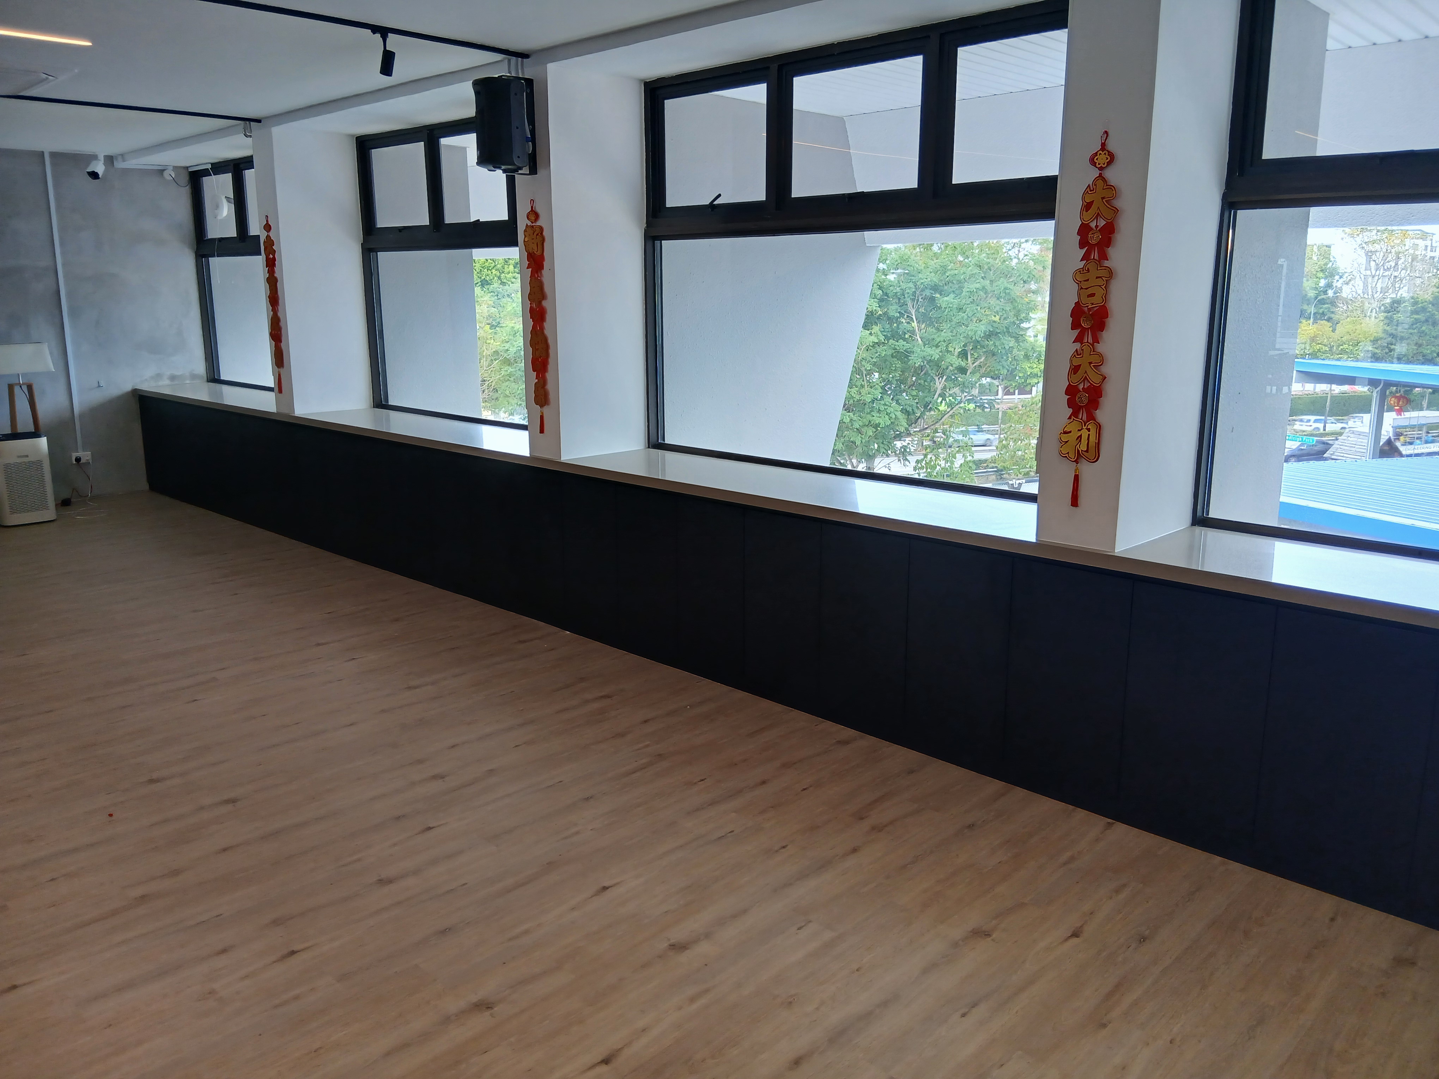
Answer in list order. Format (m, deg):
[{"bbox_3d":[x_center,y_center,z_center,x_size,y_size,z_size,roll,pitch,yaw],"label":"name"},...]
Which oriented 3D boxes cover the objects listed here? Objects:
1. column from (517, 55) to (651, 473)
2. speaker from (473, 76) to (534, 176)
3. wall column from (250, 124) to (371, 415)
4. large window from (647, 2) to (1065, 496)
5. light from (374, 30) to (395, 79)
[{"bbox_3d":[-0.653,-1.301,5.239,0.265,1.759,0.571,12,18,43],"label":"column"},{"bbox_3d":[-0.951,-1.827,4.760,0.240,0.385,0.250,0,13,0],"label":"speaker"},{"bbox_3d":[-2.661,-1.733,7.122,0.265,1.759,0.571,12,18,43],"label":"wall column"},{"bbox_3d":[0.558,-1.143,4.548,2.457,1.759,0.110,12,18,43],"label":"large window"},{"bbox_3d":[-1.336,-1.940,4.317,0.055,0.175,0.070,12,18,43],"label":"light"}]

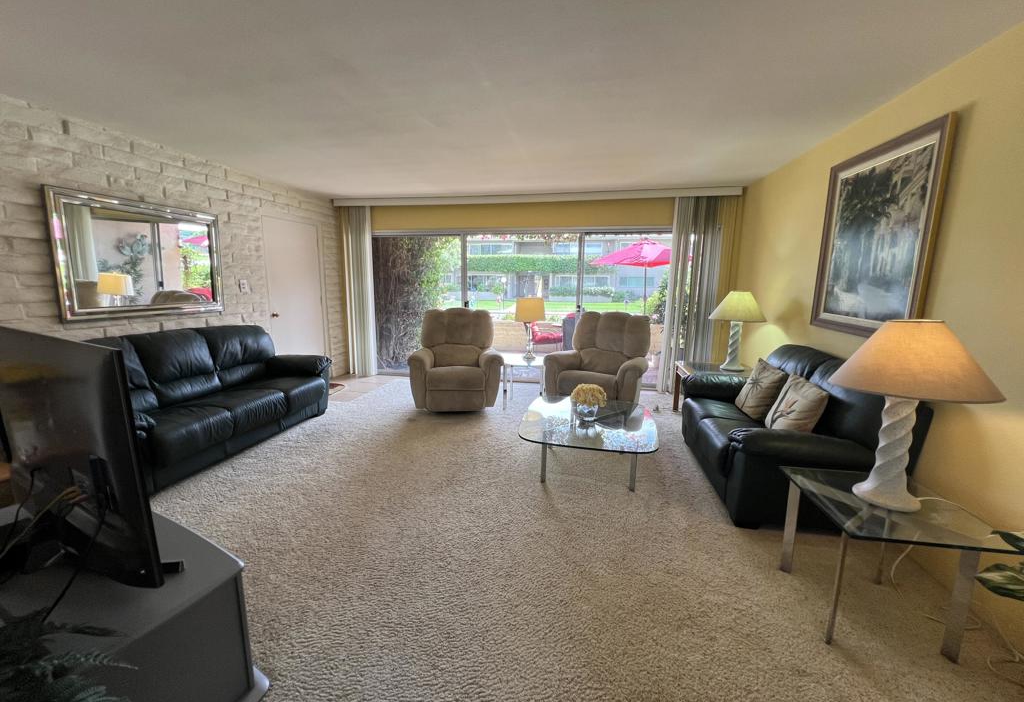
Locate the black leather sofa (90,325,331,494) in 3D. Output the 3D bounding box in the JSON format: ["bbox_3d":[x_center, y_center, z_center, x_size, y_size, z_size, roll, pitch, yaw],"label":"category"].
[{"bbox_3d":[-2.470,0.329,3.163,0.860,0.930,1.960,3,11,13],"label":"black leather sofa"}]

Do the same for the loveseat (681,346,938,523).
[{"bbox_3d":[1.760,0.466,2.712,0.830,0.900,1.440,2,11,10],"label":"loveseat"}]

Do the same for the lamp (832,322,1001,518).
[{"bbox_3d":[1.572,0.254,1.552,0.485,0.735,0.485,2,11,10],"label":"lamp"}]

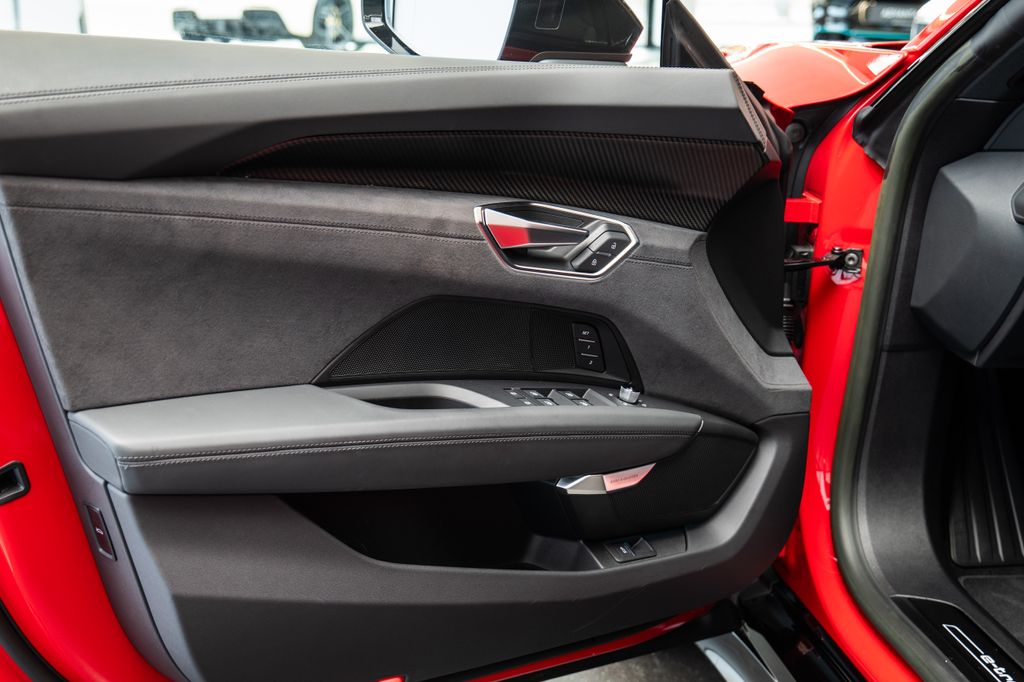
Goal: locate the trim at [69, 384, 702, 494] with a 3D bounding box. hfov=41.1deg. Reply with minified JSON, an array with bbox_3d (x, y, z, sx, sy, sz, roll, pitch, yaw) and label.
[{"bbox_3d":[-0.105,0.093,1.370,0.636,0.070,0.130,0,14,-26],"label":"trim"}]

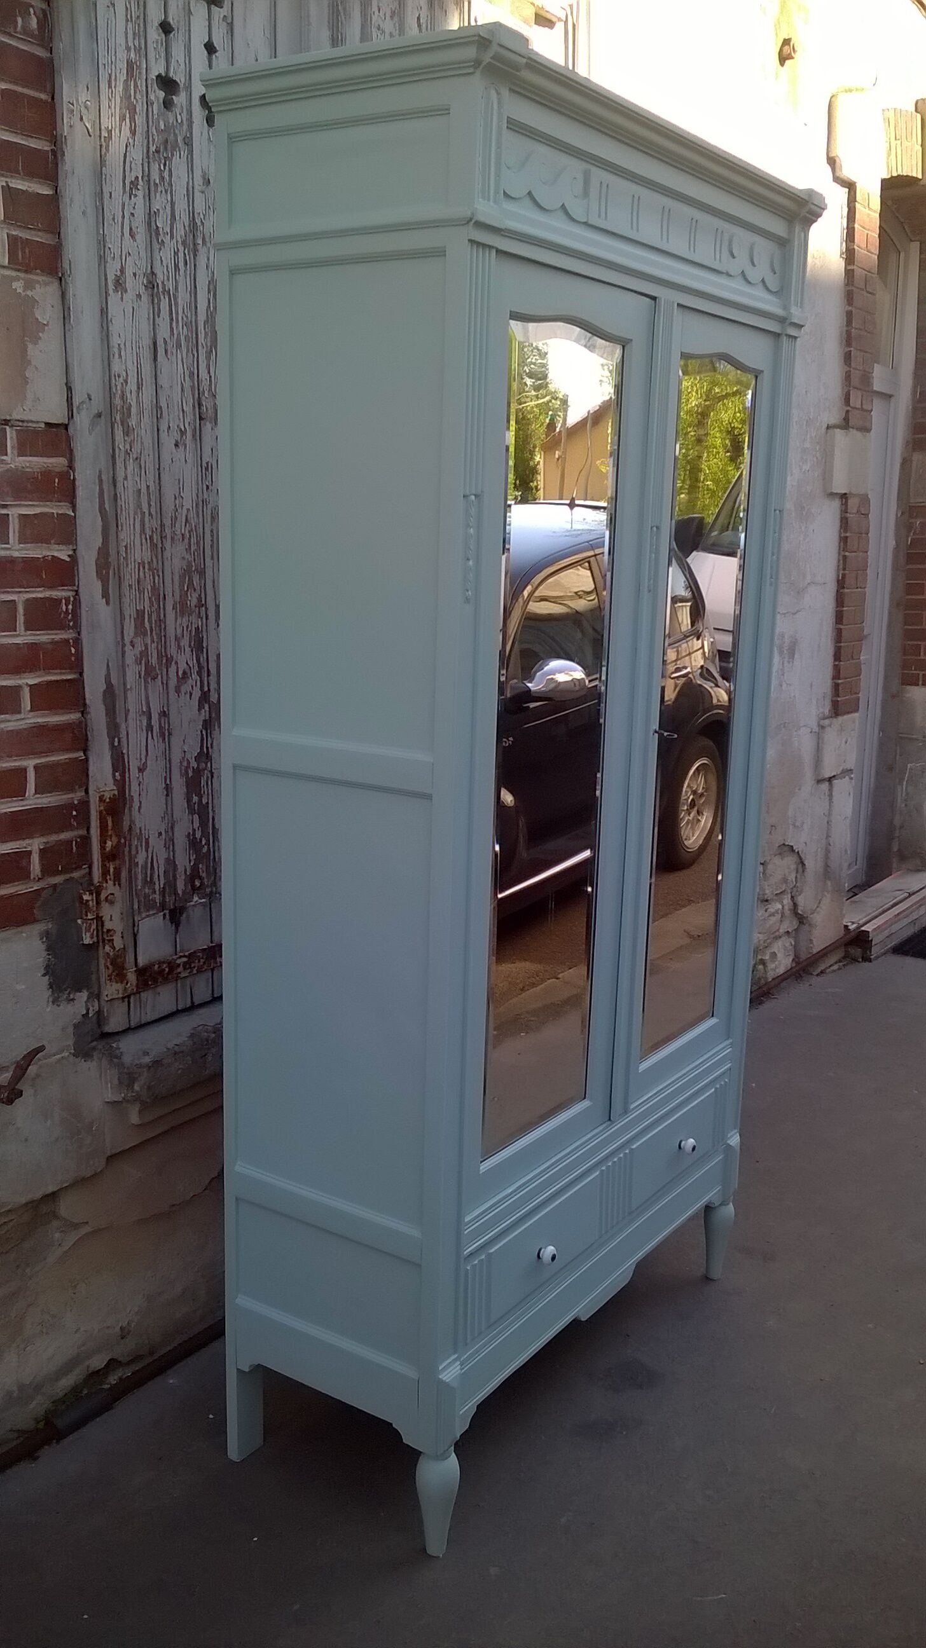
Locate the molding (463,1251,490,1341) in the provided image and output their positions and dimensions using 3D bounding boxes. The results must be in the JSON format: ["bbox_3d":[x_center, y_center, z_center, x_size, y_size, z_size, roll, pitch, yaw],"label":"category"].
[{"bbox_3d":[0.018,0.722,2.195,0.013,0.129,0.063,10,15,33],"label":"molding"}]

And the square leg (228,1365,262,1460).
[{"bbox_3d":[-0.366,0.978,2.429,0.026,0.176,0.064,10,15,33],"label":"square leg"}]

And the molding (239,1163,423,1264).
[{"bbox_3d":[-0.206,0.594,2.214,0.367,0.056,0.020,10,15,33],"label":"molding"}]

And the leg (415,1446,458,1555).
[{"bbox_3d":[-0.038,1.031,2.204,0.068,0.187,0.068,2,12,0],"label":"leg"}]

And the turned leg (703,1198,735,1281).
[{"bbox_3d":[0.534,0.867,3.030,0.066,0.187,0.066,10,15,33],"label":"turned leg"}]

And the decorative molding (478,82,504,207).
[{"bbox_3d":[0.032,-0.845,1.794,0.015,0.142,0.056,10,15,33],"label":"decorative molding"}]

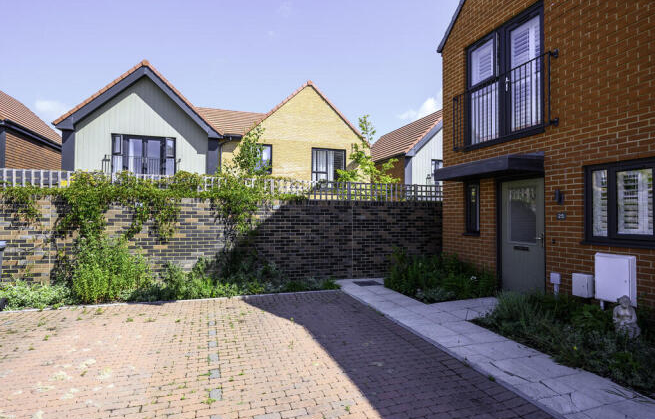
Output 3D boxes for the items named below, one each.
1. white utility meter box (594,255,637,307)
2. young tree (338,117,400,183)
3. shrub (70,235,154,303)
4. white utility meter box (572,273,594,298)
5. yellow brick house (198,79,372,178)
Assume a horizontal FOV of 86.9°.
[{"bbox_3d":[3.602,0.884,4.340,0.130,0.620,0.420,0,-1,-19],"label":"white utility meter box"},{"bbox_3d":[1.307,-0.712,11.269,2.000,4.720,2.000,0,-1,-18],"label":"young tree"},{"bbox_3d":[-3.720,0.993,6.065,1.300,1.100,0.850,0,-1,-18],"label":"shrub"},{"bbox_3d":[3.476,1.031,4.709,0.120,0.300,0.205,0,-1,-19],"label":"white utility meter box"},{"bbox_3d":[-2.255,-2.021,19.824,6.520,7.690,8.000,0,-1,-18],"label":"yellow brick house"}]

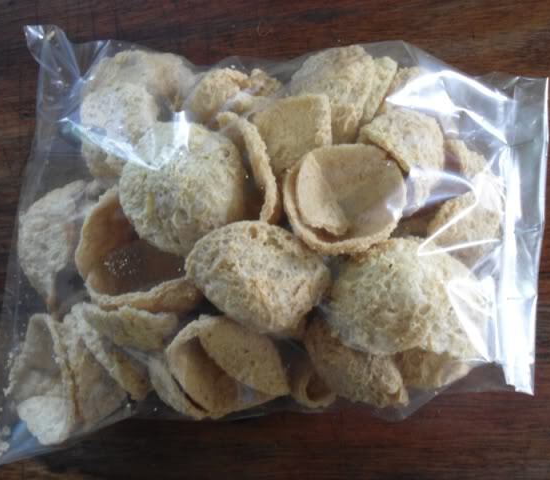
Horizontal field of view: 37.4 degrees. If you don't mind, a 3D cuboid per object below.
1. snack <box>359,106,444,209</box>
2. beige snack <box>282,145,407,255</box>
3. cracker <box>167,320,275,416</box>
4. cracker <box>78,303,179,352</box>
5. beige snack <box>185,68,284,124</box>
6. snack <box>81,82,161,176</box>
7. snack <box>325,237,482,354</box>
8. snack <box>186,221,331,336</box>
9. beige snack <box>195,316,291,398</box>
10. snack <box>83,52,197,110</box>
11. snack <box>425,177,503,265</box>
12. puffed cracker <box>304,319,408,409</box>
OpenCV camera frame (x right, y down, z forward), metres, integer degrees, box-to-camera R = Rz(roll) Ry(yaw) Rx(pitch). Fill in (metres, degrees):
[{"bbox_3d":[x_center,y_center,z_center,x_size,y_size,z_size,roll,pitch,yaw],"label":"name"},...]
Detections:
[{"bbox_3d":[0.060,-0.039,0.387,0.033,0.027,0.045,-40,83,-7],"label":"snack"},{"bbox_3d":[0.027,-0.015,0.311,0.047,0.030,0.041,0,81,0],"label":"beige snack"},{"bbox_3d":[-0.021,0.050,0.314,0.041,0.034,0.038,0,81,0],"label":"cracker"},{"bbox_3d":[-0.066,0.040,0.368,0.044,0.028,0.020,12,80,1],"label":"cracker"},{"bbox_3d":[-0.017,-0.058,0.332,0.039,0.030,0.025,0,81,0],"label":"beige snack"},{"bbox_3d":[-0.061,-0.043,0.322,0.033,0.028,0.040,0,81,0],"label":"snack"},{"bbox_3d":[0.050,0.021,0.308,0.057,0.032,0.044,0,81,0],"label":"snack"},{"bbox_3d":[-0.007,0.016,0.359,0.058,0.032,0.042,20,80,2],"label":"snack"},{"bbox_3d":[-0.014,0.052,0.365,0.047,0.025,0.021,39,82,5],"label":"beige snack"},{"bbox_3d":[-0.055,-0.064,0.332,0.046,0.032,0.031,0,81,0],"label":"snack"},{"bbox_3d":[0.089,-0.009,0.384,0.030,0.026,0.038,40,82,5],"label":"snack"},{"bbox_3d":[0.037,0.055,0.374,0.048,0.030,0.027,39,82,5],"label":"puffed cracker"}]

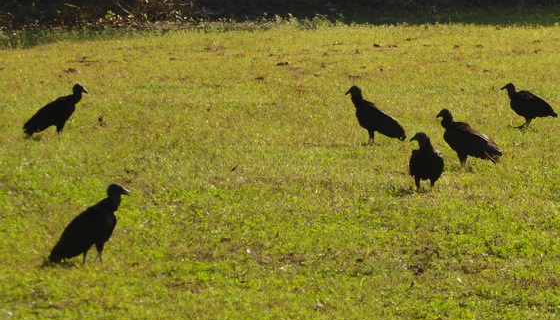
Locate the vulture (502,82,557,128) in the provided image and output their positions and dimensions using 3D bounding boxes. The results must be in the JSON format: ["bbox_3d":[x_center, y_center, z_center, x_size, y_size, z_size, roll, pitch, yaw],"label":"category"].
[{"bbox_3d":[2.162,-0.474,52.500,0.490,0.410,0.220,0,3,0],"label":"vulture"}]

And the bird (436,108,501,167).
[{"bbox_3d":[1.450,-0.173,46.400,0.510,0.450,0.220,0,3,6],"label":"bird"}]

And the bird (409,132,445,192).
[{"bbox_3d":[1.054,0.011,43.400,0.230,0.420,0.480,1,3,13],"label":"bird"}]

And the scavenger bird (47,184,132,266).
[{"bbox_3d":[-1.137,0.385,36.000,0.470,0.475,0.220,1,3,12],"label":"scavenger bird"}]

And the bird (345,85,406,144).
[{"bbox_3d":[0.782,-0.372,49.400,0.510,0.490,0.220,0,3,3],"label":"bird"}]

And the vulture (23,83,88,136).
[{"bbox_3d":[-1.905,-0.428,51.200,0.560,0.460,0.220,0,3,0],"label":"vulture"}]

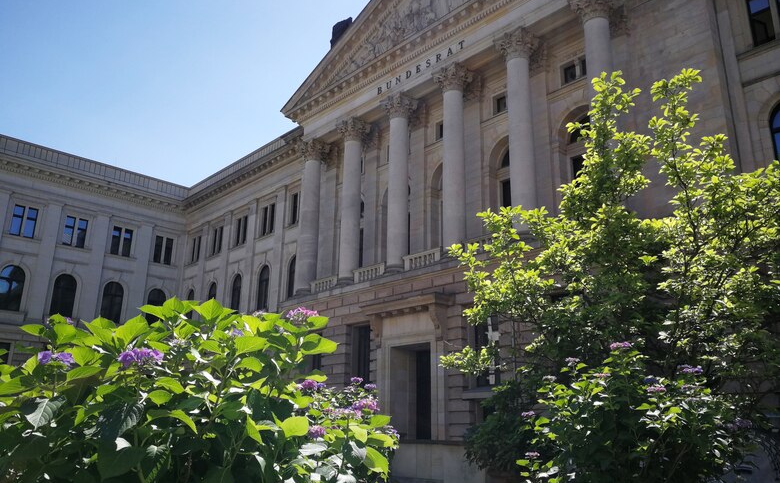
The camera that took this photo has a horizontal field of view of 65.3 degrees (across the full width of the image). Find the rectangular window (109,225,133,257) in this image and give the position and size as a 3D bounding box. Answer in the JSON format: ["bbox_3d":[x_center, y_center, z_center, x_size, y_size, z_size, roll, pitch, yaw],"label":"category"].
[{"bbox_3d":[-19.776,0.037,44.973,1.334,2.084,0.250,16,-23,-41],"label":"rectangular window"}]

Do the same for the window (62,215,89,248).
[{"bbox_3d":[-22.132,-0.645,42.849,1.334,2.084,0.250,16,-23,-41],"label":"window"}]

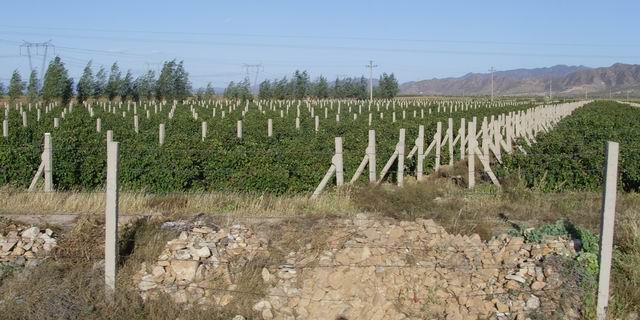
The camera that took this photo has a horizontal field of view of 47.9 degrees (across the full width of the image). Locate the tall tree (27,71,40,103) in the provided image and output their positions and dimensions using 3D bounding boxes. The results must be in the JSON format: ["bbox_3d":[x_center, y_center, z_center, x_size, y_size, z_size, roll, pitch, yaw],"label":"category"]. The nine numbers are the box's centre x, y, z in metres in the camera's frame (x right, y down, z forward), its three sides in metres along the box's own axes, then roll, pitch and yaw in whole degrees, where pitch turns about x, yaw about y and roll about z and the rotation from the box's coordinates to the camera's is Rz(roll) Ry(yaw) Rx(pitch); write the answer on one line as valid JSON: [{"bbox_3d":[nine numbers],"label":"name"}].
[{"bbox_3d":[-71.516,-18.472,180.000,3.495,8.237,3.495,0,5,0],"label":"tall tree"}]

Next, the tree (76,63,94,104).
[{"bbox_3d":[-57.885,-19.131,178.000,4.443,10.367,4.443,0,5,0],"label":"tree"}]

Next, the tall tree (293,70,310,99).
[{"bbox_3d":[-6.157,-25.045,240.000,5.991,9.486,5.991,0,5,0],"label":"tall tree"}]

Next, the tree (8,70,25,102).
[{"bbox_3d":[-75.759,-18.472,180.000,3.994,8.237,3.994,0,5,0],"label":"tree"}]

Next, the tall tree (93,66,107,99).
[{"bbox_3d":[-53.512,-18.323,175.000,3.499,8.737,3.499,0,5,0],"label":"tall tree"}]

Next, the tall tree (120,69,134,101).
[{"bbox_3d":[-50.721,-19.630,190.000,3.689,8.432,3.689,0,5,0],"label":"tall tree"}]

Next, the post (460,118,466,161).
[{"bbox_3d":[4.882,-0.663,24.566,0.120,1.500,0.120,2,5,21],"label":"post"}]

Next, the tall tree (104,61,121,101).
[{"bbox_3d":[-50.357,-18.808,175.000,3.999,9.707,3.999,0,5,0],"label":"tall tree"}]

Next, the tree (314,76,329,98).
[{"bbox_3d":[0.499,-24.213,240.000,4.660,7.821,4.660,0,5,0],"label":"tree"}]

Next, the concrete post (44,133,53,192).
[{"bbox_3d":[-7.525,0.069,20.050,0.150,1.684,0.150,0,5,6],"label":"concrete post"}]

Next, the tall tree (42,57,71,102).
[{"bbox_3d":[-61.389,-18.755,168.000,6.719,10.717,6.719,0,5,0],"label":"tall tree"}]

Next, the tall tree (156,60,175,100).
[{"bbox_3d":[-37.495,-19.051,175.000,4.499,10.193,4.499,0,5,0],"label":"tall tree"}]

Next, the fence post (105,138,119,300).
[{"bbox_3d":[-2.350,0.672,8.200,0.118,1.786,0.118,2,5,3],"label":"fence post"}]

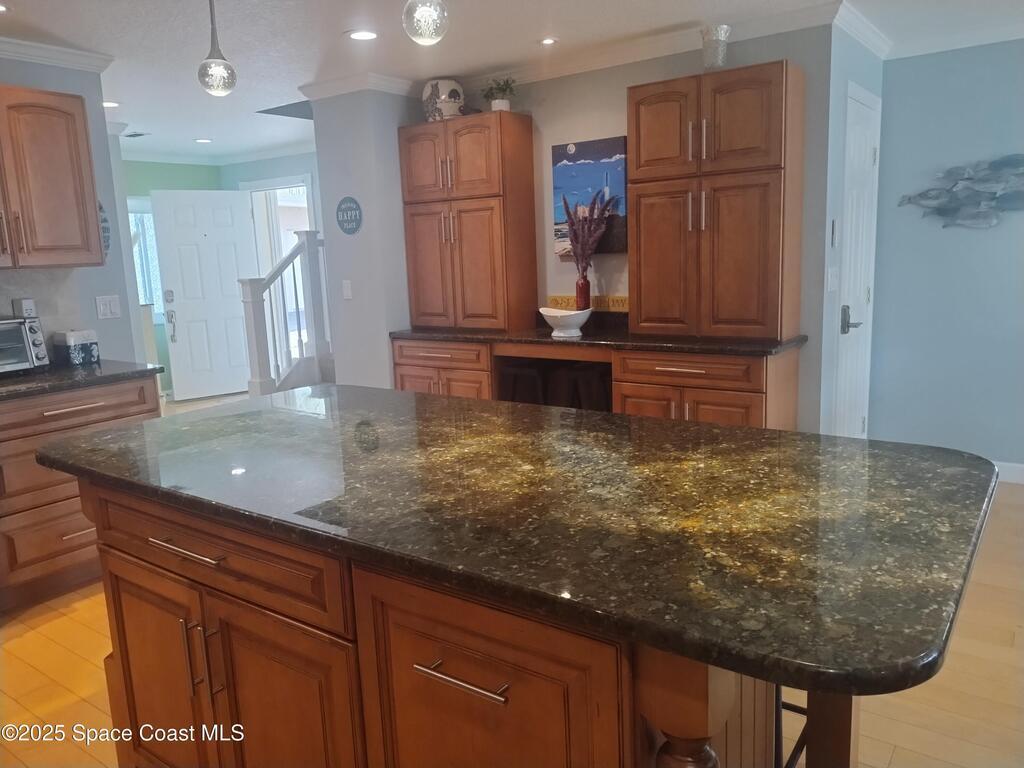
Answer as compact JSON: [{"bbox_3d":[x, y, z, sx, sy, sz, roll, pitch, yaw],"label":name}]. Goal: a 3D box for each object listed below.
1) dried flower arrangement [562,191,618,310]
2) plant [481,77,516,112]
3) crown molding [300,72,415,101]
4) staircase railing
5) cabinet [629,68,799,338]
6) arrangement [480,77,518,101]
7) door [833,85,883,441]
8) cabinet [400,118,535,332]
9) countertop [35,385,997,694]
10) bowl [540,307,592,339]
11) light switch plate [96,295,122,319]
[{"bbox_3d":[0.413,-0.656,4.018,0.251,0.740,0.191,5,13,36],"label":"dried flower arrangement"},{"bbox_3d":[-0.057,-1.627,4.185,0.181,0.208,0.171,5,13,36],"label":"plant"},{"bbox_3d":[-0.848,-1.770,4.532,0.610,0.088,0.649,5,13,36],"label":"crown molding"},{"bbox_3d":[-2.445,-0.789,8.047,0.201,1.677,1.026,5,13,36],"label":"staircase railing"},{"bbox_3d":[0.982,-0.838,3.593,0.758,1.200,0.317,5,13,36],"label":"cabinet"},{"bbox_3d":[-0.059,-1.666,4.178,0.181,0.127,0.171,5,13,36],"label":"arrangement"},{"bbox_3d":[1.873,-0.481,4.016,0.050,2.124,0.777,5,13,36],"label":"door"},{"bbox_3d":[-0.258,-0.951,4.486,0.771,1.211,0.317,5,13,36],"label":"cabinet"},{"bbox_3d":[-0.129,0.168,1.732,2.069,0.036,1.030,5,13,36],"label":"countertop"},{"bbox_3d":[0.291,-0.329,3.898,0.261,0.148,0.181,5,13,36],"label":"bowl"},{"bbox_3d":[-2.036,-0.384,3.748,0.008,0.115,0.115,5,13,36],"label":"light switch plate"}]

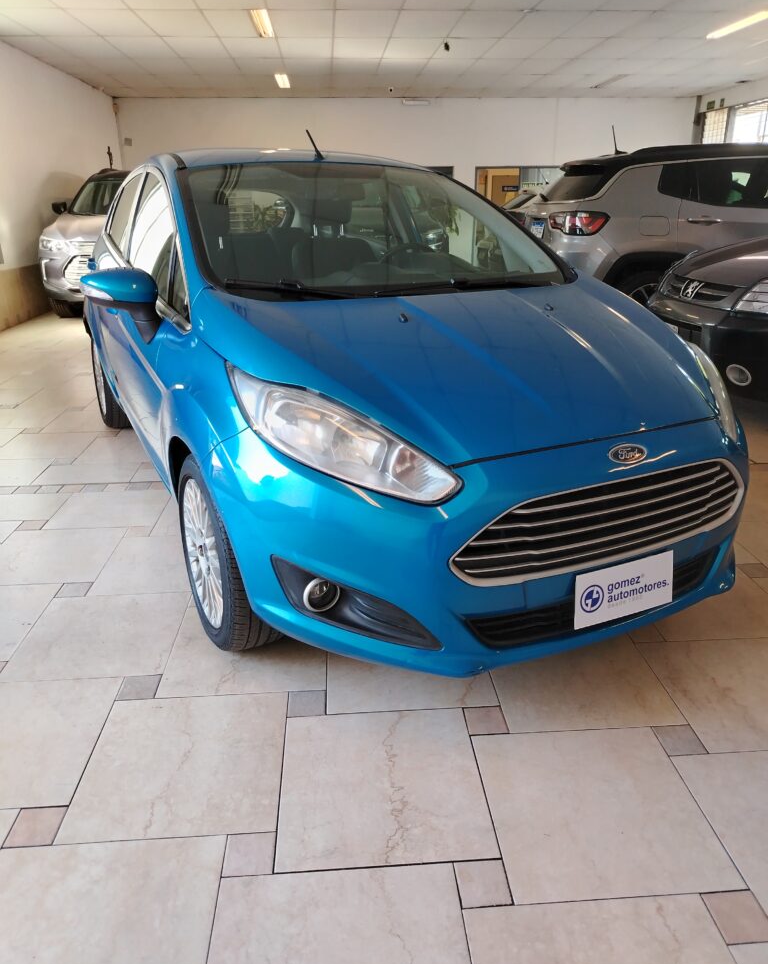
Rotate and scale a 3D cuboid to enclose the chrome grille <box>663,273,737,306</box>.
[{"bbox_3d":[1.780,-1.092,4.050,0.120,0.140,0.570,-4,22,-10],"label":"chrome grille"}]

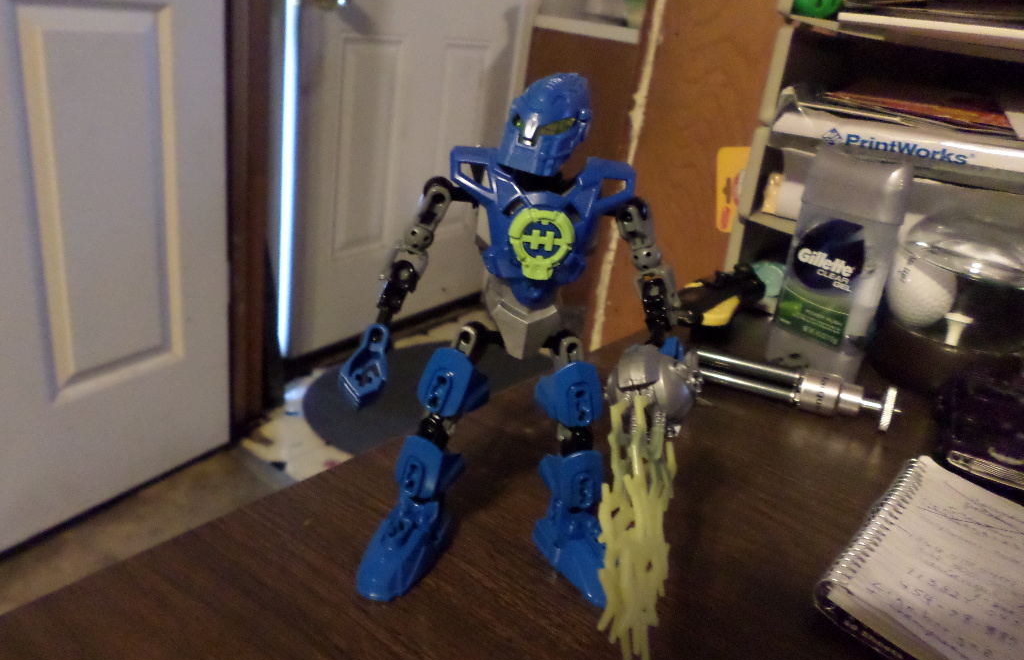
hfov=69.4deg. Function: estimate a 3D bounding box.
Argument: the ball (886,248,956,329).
[{"bbox_3d":[0.271,-0.026,0.490,0.043,0.043,0.043,8,22,0],"label":"ball"}]

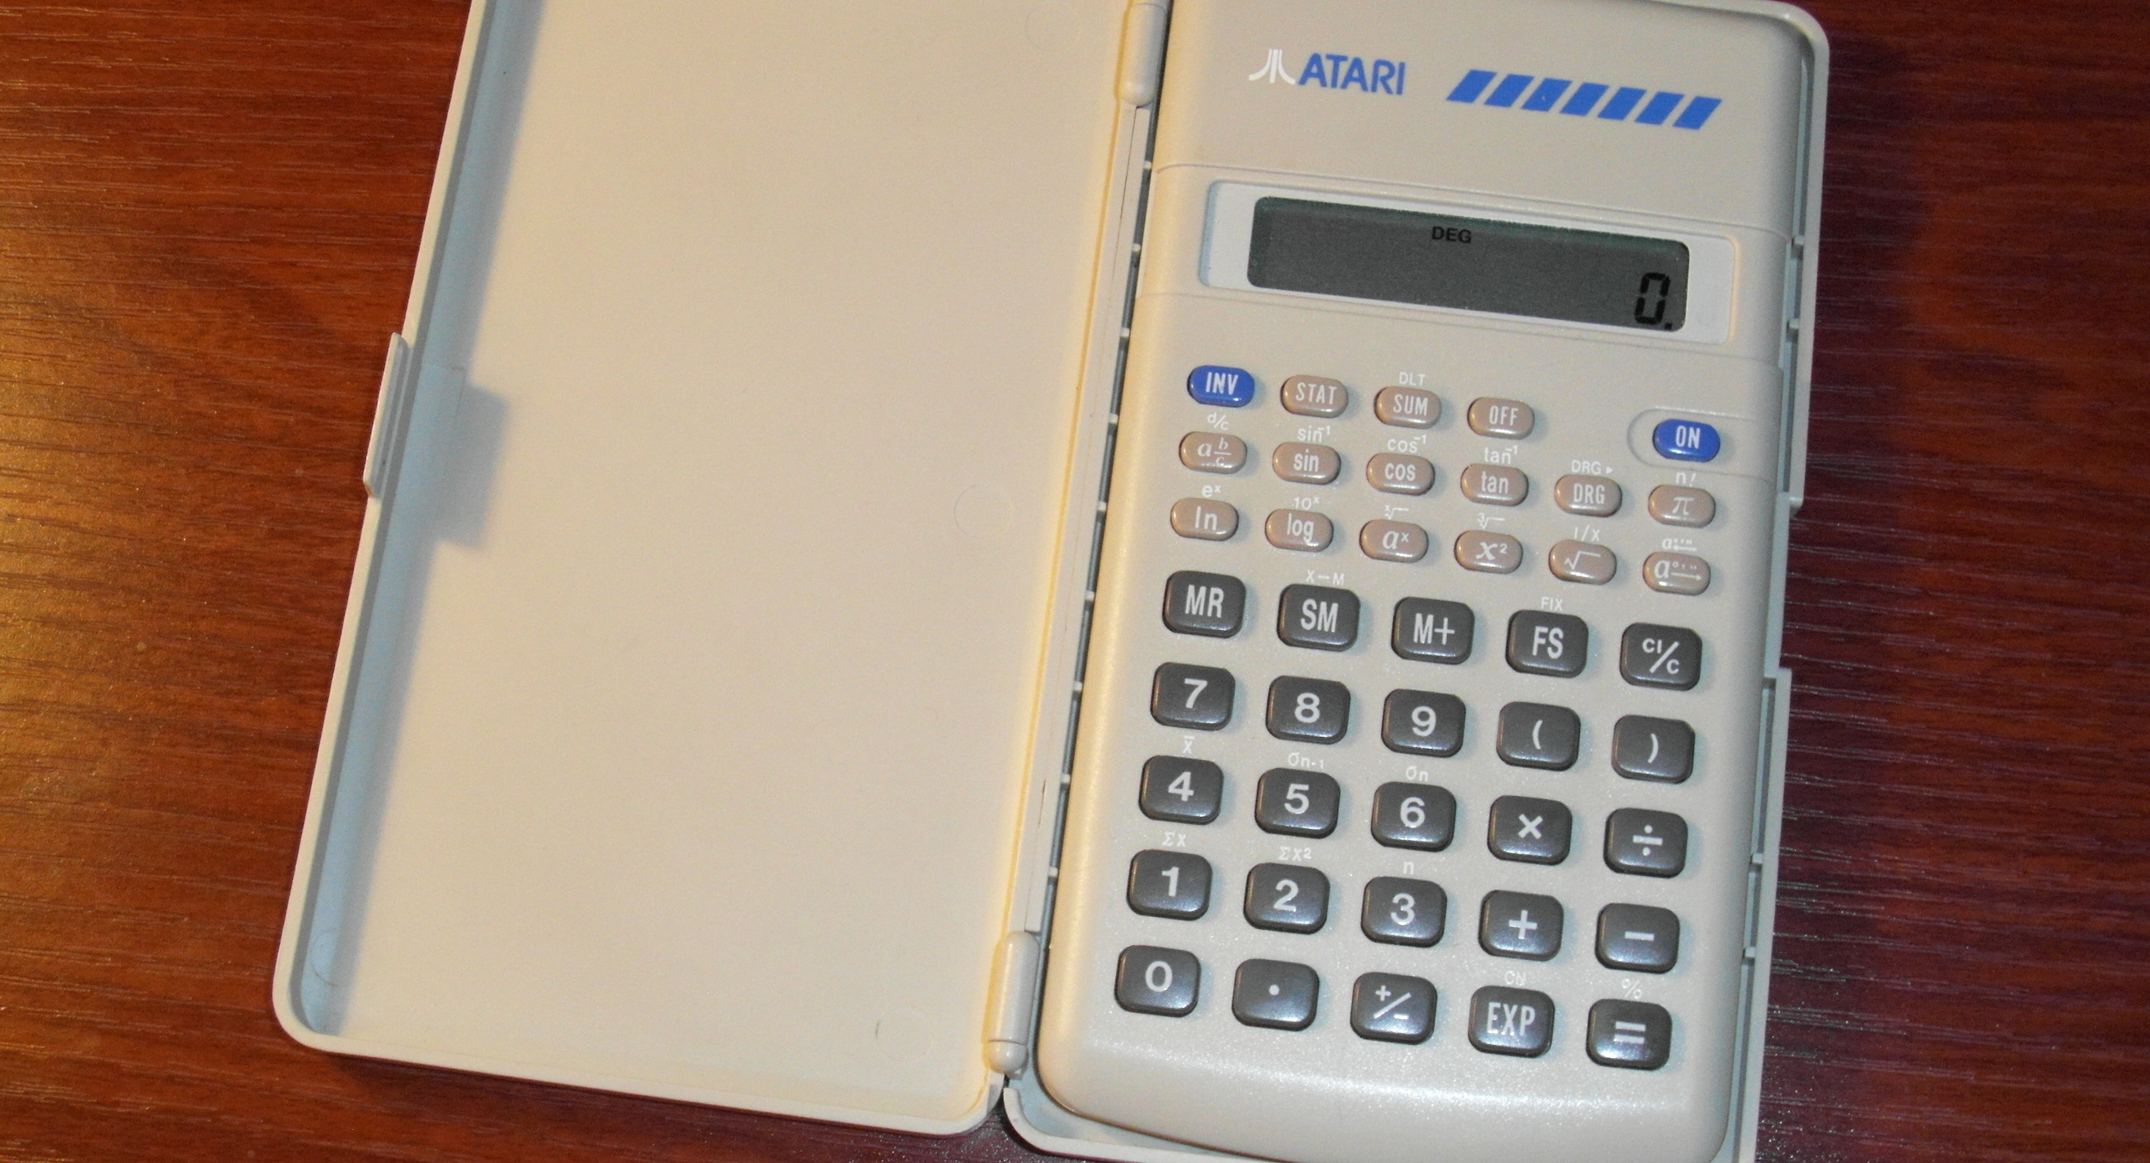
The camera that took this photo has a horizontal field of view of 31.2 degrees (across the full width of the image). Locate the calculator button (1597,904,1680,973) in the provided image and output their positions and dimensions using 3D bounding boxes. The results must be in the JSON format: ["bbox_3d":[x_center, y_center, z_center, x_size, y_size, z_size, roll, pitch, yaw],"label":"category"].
[{"bbox_3d":[0.057,0.036,0.391,0.009,0.002,0.007,6,72,3],"label":"calculator button"}]

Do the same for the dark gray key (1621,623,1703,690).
[{"bbox_3d":[0.062,0.008,0.406,0.009,0.002,0.007,7,71,3],"label":"dark gray key"}]

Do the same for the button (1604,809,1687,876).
[{"bbox_3d":[0.060,0.027,0.402,0.009,0.002,0.007,7,71,3],"label":"button"}]

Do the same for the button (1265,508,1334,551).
[{"bbox_3d":[0.024,-0.005,0.405,0.007,0.002,0.004,6,72,3],"label":"button"}]

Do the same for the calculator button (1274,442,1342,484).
[{"bbox_3d":[0.026,-0.013,0.428,0.007,0.002,0.004,7,74,3],"label":"calculator button"}]

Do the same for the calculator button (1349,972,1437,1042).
[{"bbox_3d":[0.033,0.044,0.394,0.009,0.002,0.007,7,71,3],"label":"calculator button"}]

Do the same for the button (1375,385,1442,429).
[{"bbox_3d":[0.036,-0.019,0.418,0.007,0.002,0.004,7,71,3],"label":"button"}]

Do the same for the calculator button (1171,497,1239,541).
[{"bbox_3d":[0.014,-0.007,0.406,0.007,0.002,0.004,6,72,3],"label":"calculator button"}]

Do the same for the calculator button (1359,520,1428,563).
[{"bbox_3d":[0.034,-0.004,0.414,0.007,0.002,0.004,7,71,3],"label":"calculator button"}]

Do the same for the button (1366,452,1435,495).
[{"bbox_3d":[0.034,-0.011,0.407,0.007,0.002,0.004,6,72,3],"label":"button"}]

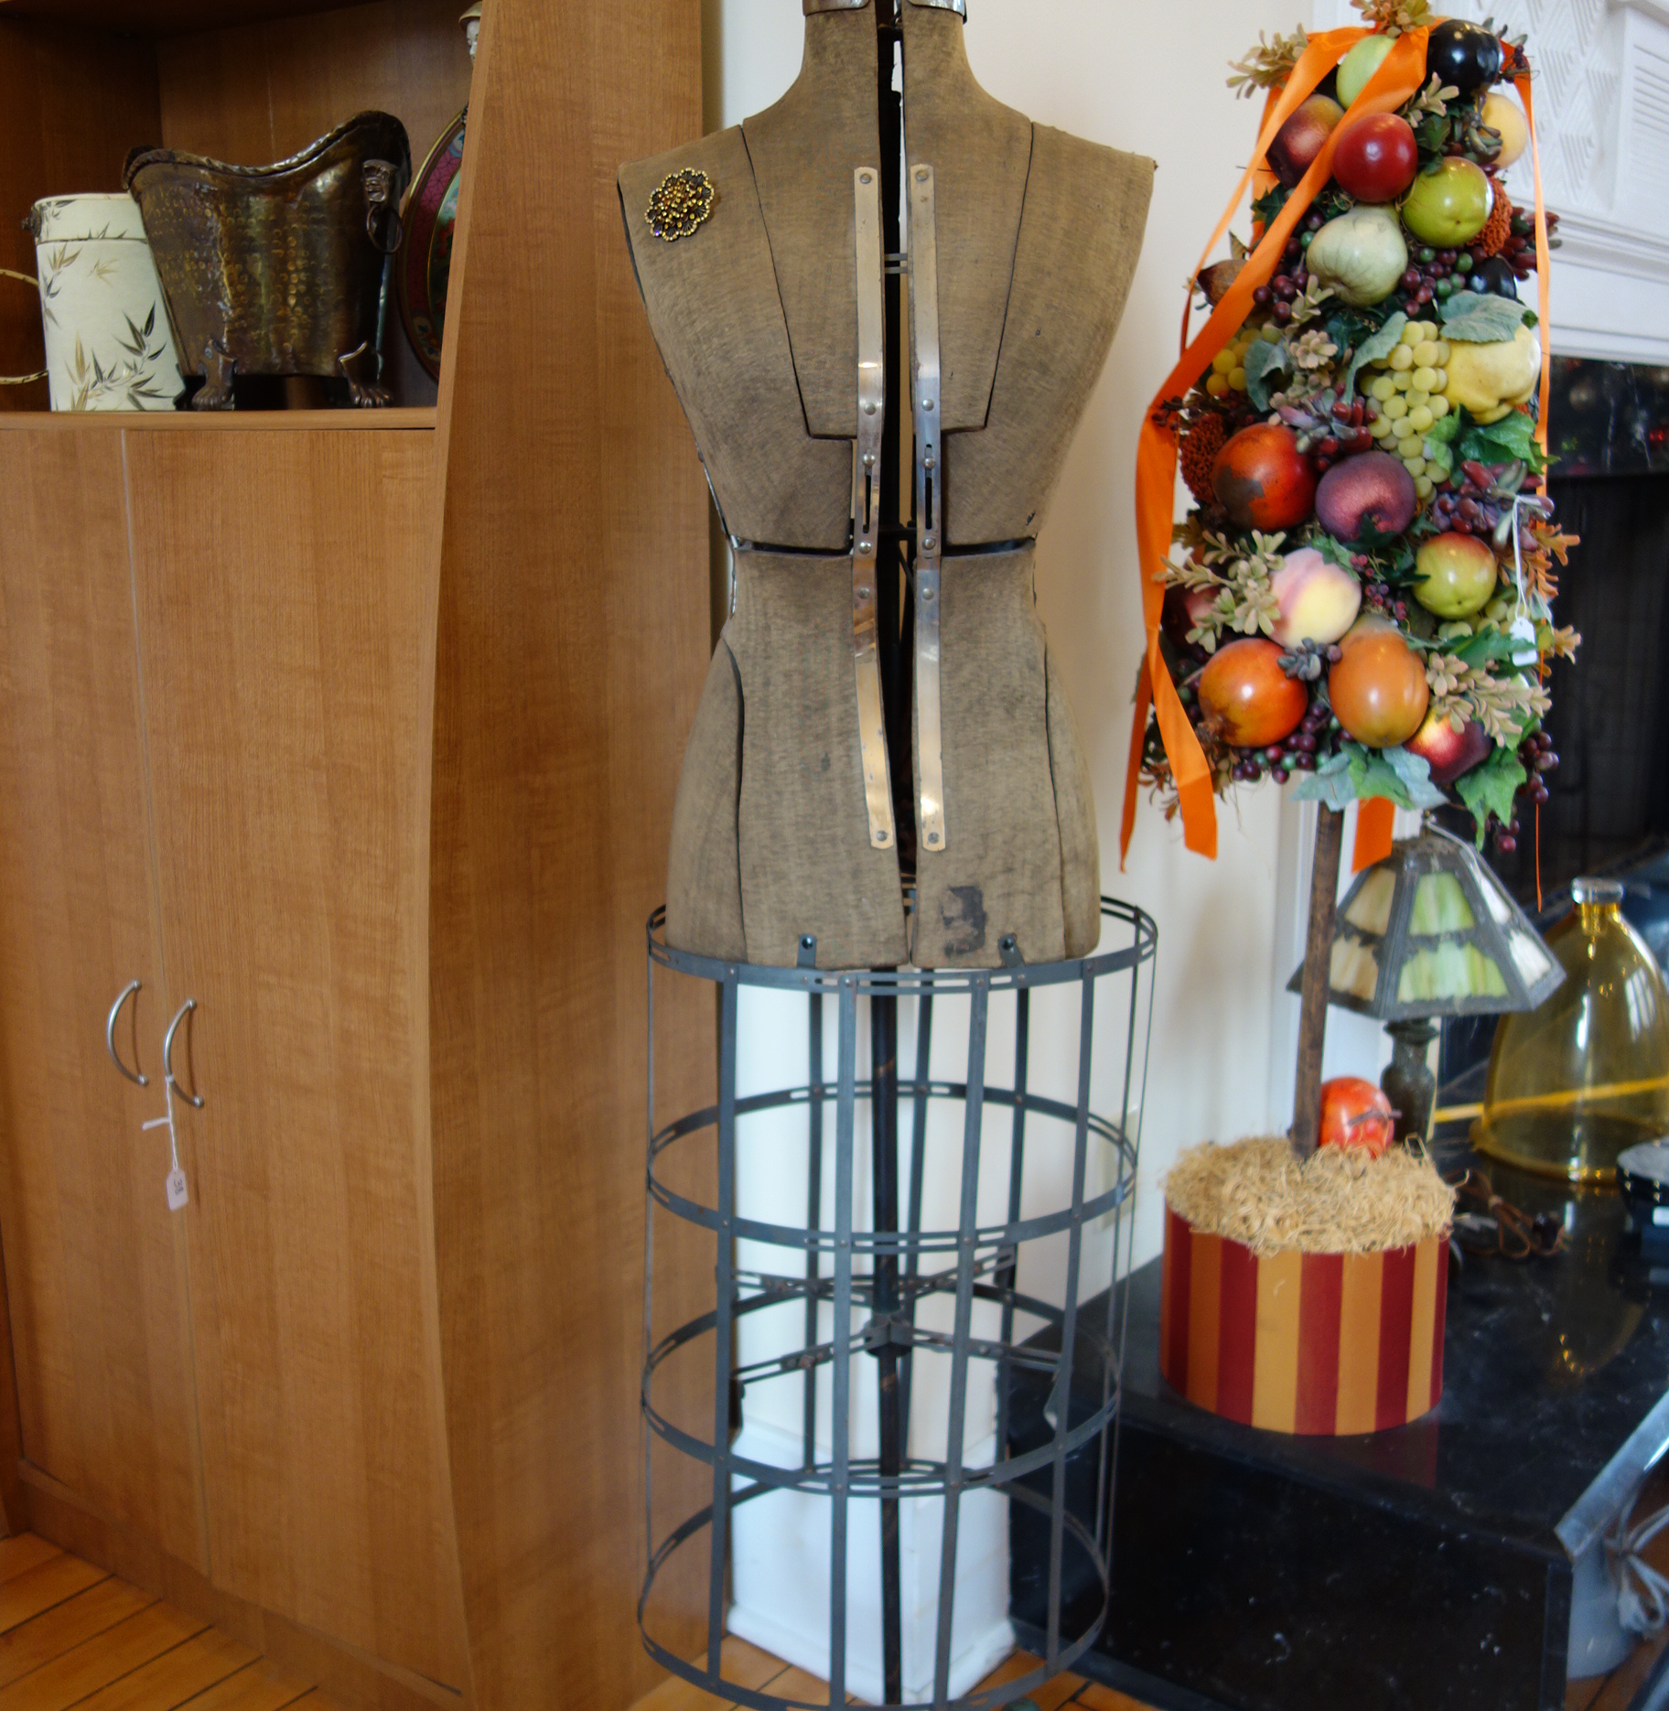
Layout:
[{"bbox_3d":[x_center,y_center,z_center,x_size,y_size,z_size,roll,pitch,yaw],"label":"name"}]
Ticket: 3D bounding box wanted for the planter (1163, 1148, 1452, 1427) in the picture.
[{"bbox_3d":[0.438,0.389,1.822,0.262,0.195,0.262,0,12,0],"label":"planter"}]

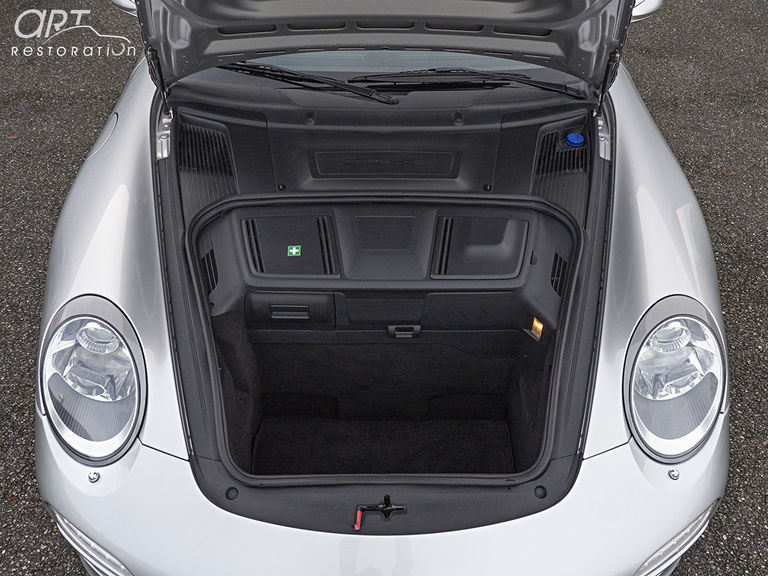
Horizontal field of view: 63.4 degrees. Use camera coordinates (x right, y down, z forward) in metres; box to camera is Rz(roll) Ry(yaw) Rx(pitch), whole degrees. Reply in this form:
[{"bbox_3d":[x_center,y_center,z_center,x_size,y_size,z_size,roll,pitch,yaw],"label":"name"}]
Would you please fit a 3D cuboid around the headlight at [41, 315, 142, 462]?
[{"bbox_3d":[-0.647,0.218,1.375,0.220,0.290,0.140,9,13,9],"label":"headlight"}]

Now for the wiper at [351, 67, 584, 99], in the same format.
[{"bbox_3d":[0.245,-0.599,1.820,0.700,0.065,0.080,0,44,0],"label":"wiper"}]

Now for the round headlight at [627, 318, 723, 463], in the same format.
[{"bbox_3d":[0.648,0.216,1.375,0.220,0.290,0.140,-9,13,-9],"label":"round headlight"}]

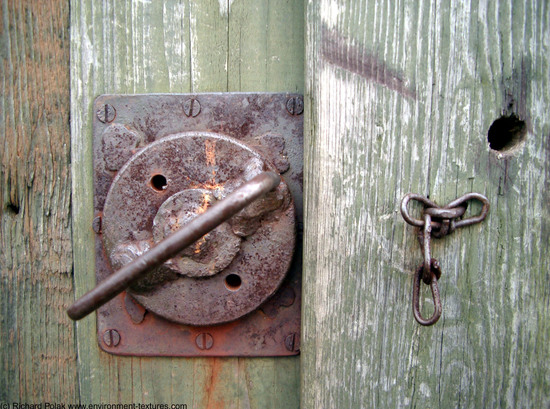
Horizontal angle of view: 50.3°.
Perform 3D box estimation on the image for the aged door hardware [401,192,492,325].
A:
[{"bbox_3d":[0.102,0.033,0.350,0.053,0.079,0.024,0,3,0],"label":"aged door hardware"}]

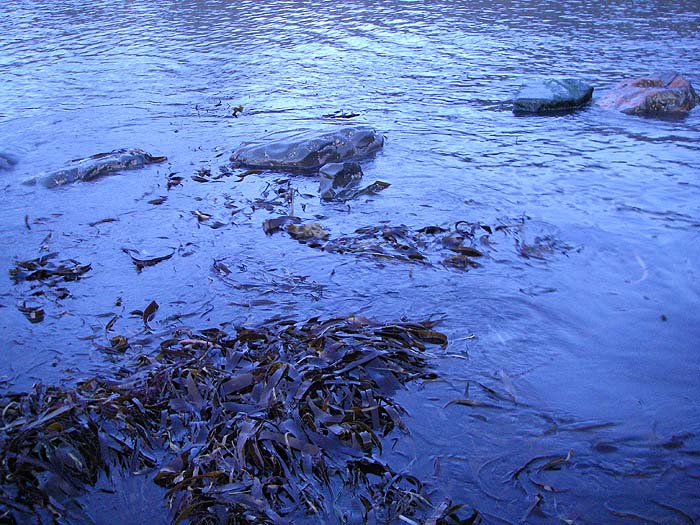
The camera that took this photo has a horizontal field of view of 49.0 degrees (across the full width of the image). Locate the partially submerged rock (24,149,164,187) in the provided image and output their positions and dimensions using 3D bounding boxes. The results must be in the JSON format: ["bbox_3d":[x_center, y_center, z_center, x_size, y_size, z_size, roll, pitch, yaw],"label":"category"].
[{"bbox_3d":[-1.560,-0.600,4.820,0.820,0.160,0.280,-15,29,-28],"label":"partially submerged rock"}]

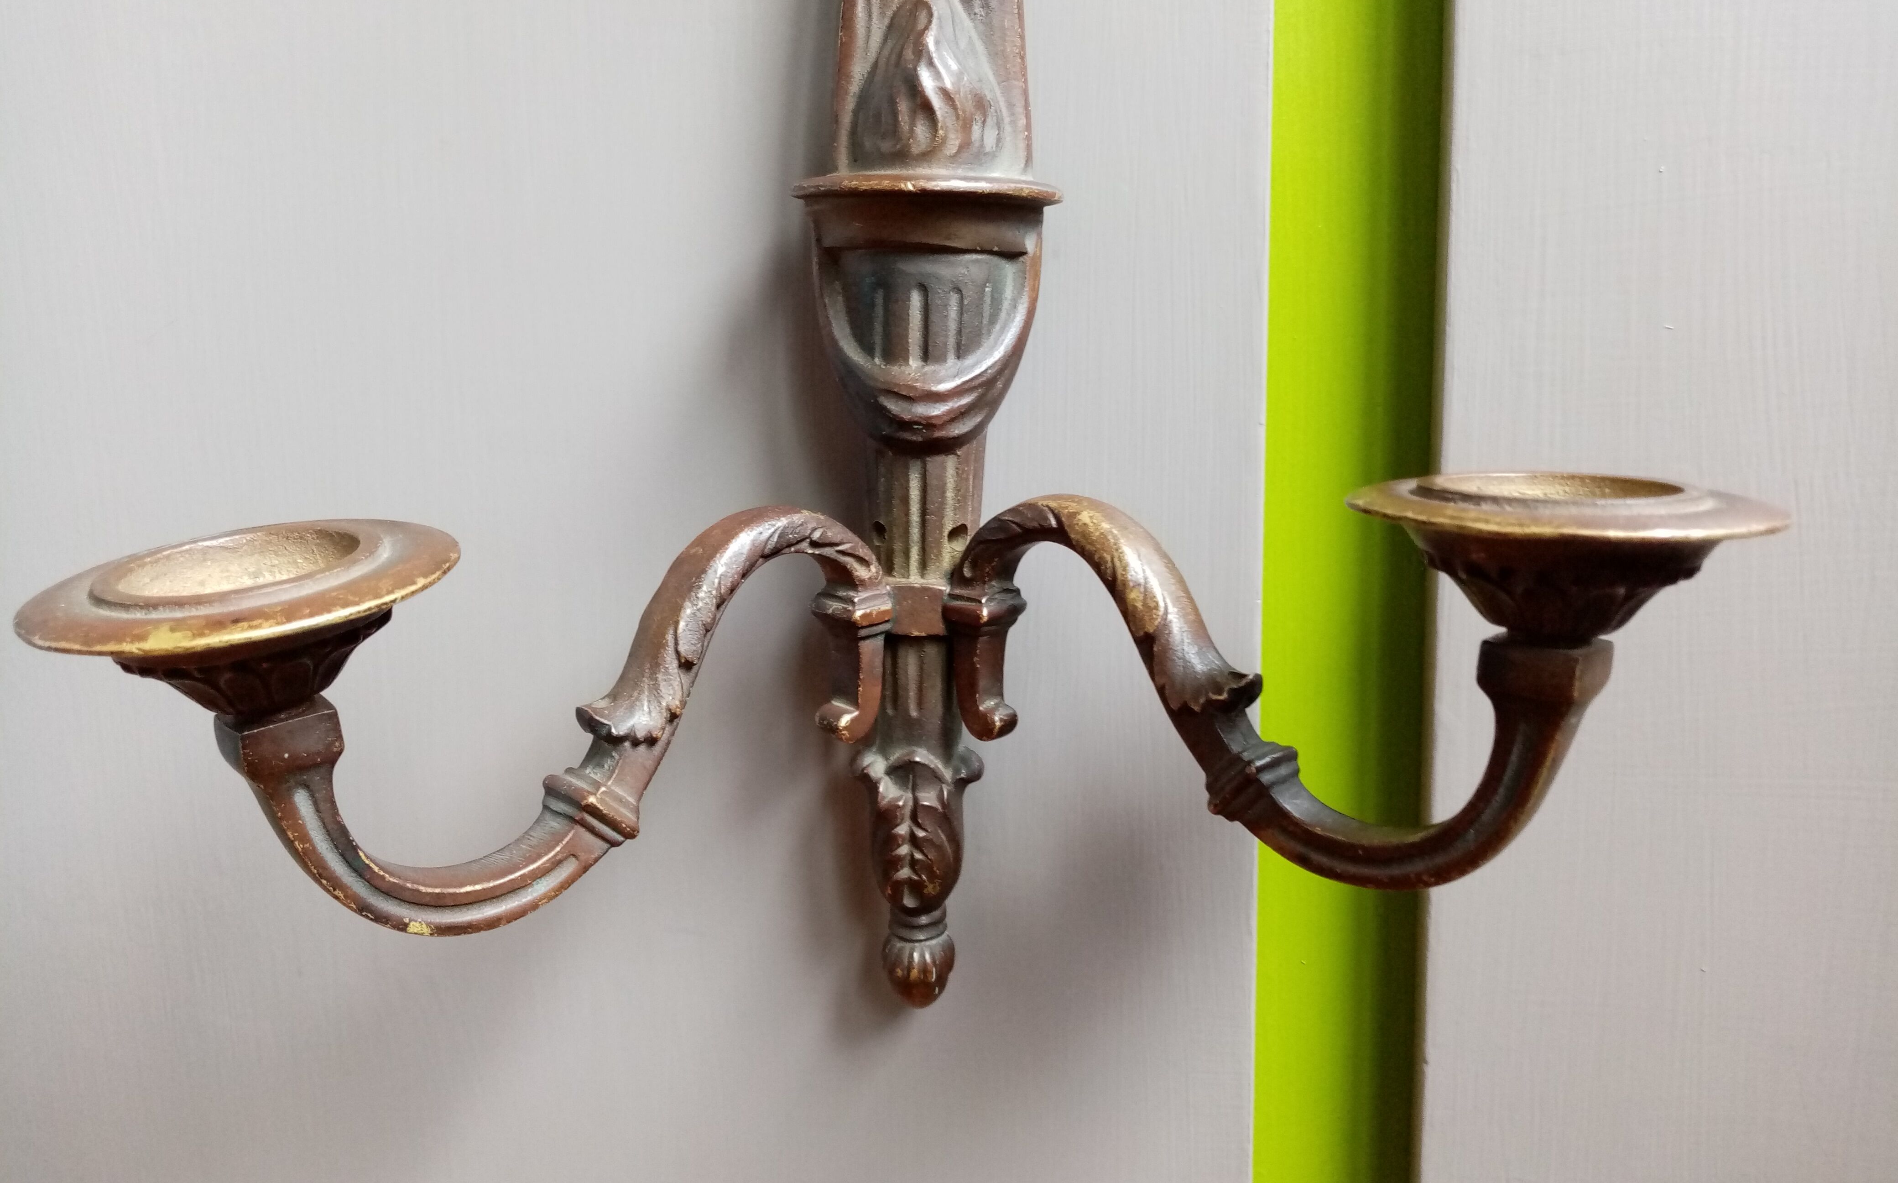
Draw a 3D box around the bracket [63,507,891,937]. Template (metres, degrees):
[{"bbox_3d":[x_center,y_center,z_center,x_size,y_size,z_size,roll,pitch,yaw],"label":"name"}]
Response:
[{"bbox_3d":[-0.068,0.022,0.266,0.141,0.068,0.019,-11,12,-39],"label":"bracket"}]

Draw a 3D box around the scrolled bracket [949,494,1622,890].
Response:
[{"bbox_3d":[0.051,0.016,0.267,0.131,0.064,0.019,7,9,40],"label":"scrolled bracket"}]

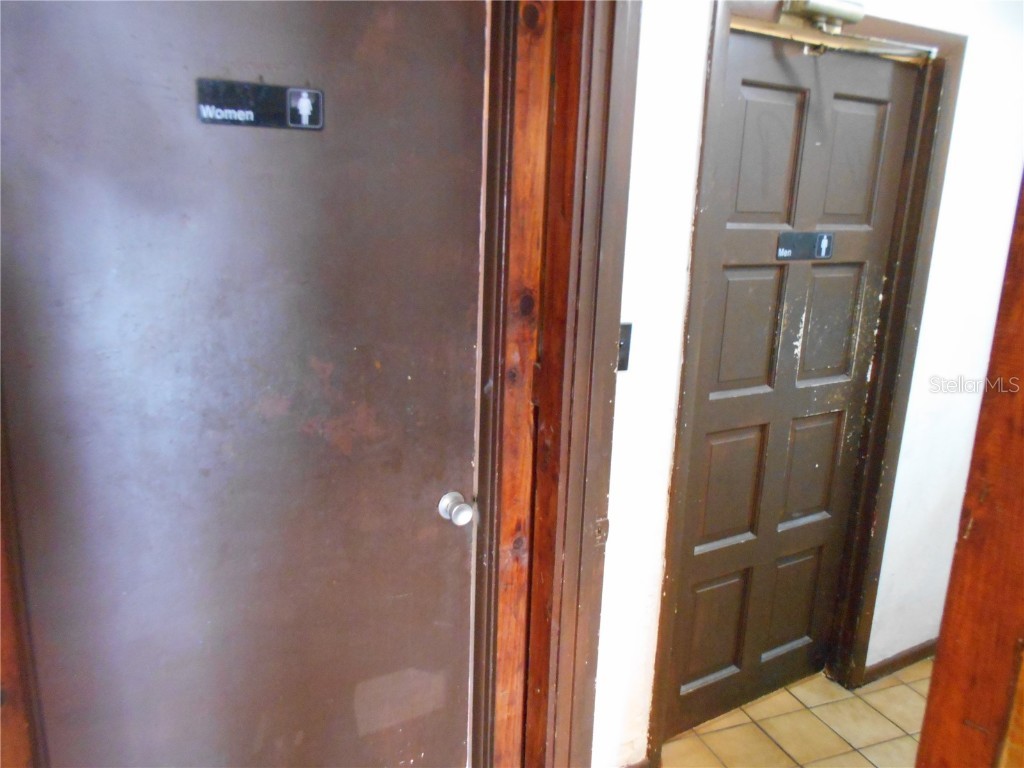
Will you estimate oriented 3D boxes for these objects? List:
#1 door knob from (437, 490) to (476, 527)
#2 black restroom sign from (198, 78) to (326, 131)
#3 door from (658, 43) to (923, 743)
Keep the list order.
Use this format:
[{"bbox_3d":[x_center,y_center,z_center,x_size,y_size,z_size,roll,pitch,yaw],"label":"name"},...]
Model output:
[{"bbox_3d":[-0.129,0.296,1.809,0.064,0.064,0.064,-7,16,-31],"label":"door knob"},{"bbox_3d":[-0.458,-0.513,1.420,0.228,0.076,0.005,-7,16,-31],"label":"black restroom sign"},{"bbox_3d":[0.801,0.069,2.324,0.815,2.030,0.045,-7,16,-31],"label":"door"}]

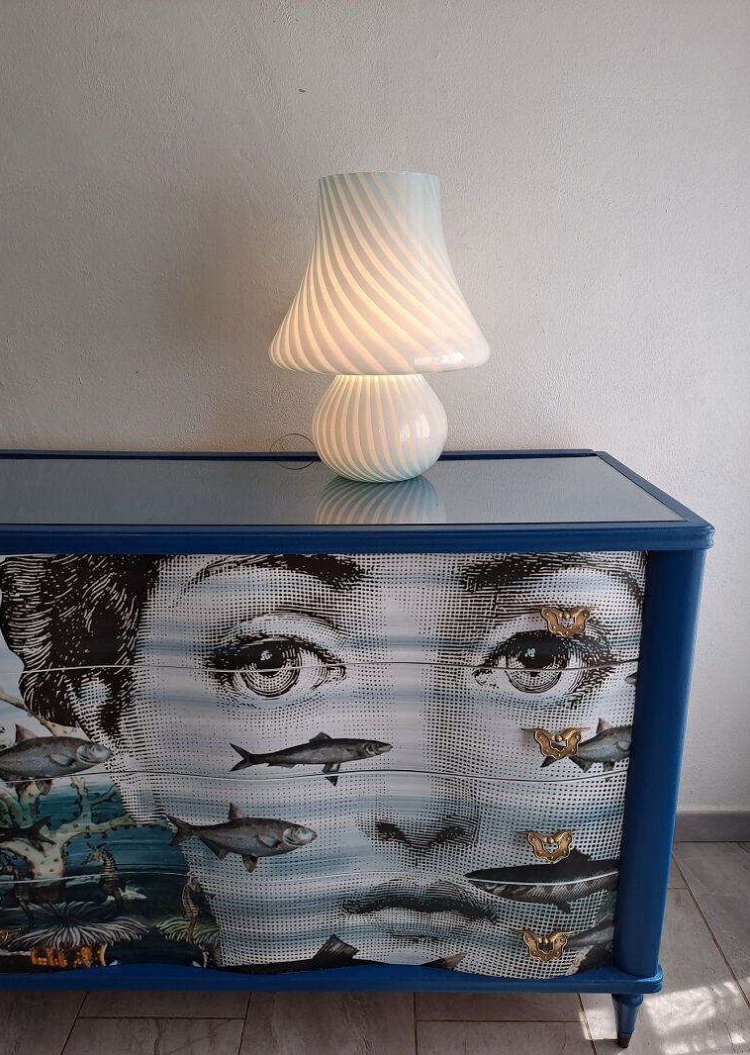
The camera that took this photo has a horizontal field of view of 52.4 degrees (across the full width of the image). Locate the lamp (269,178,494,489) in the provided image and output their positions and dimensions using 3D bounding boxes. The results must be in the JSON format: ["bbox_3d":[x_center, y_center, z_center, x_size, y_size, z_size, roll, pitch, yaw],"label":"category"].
[{"bbox_3d":[0.007,-0.306,1.212,0.348,0.451,0.348,0,17,1],"label":"lamp"}]

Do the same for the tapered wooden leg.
[{"bbox_3d":[0.421,0.806,1.272,0.052,0.150,0.052,0,17,1],"label":"tapered wooden leg"}]

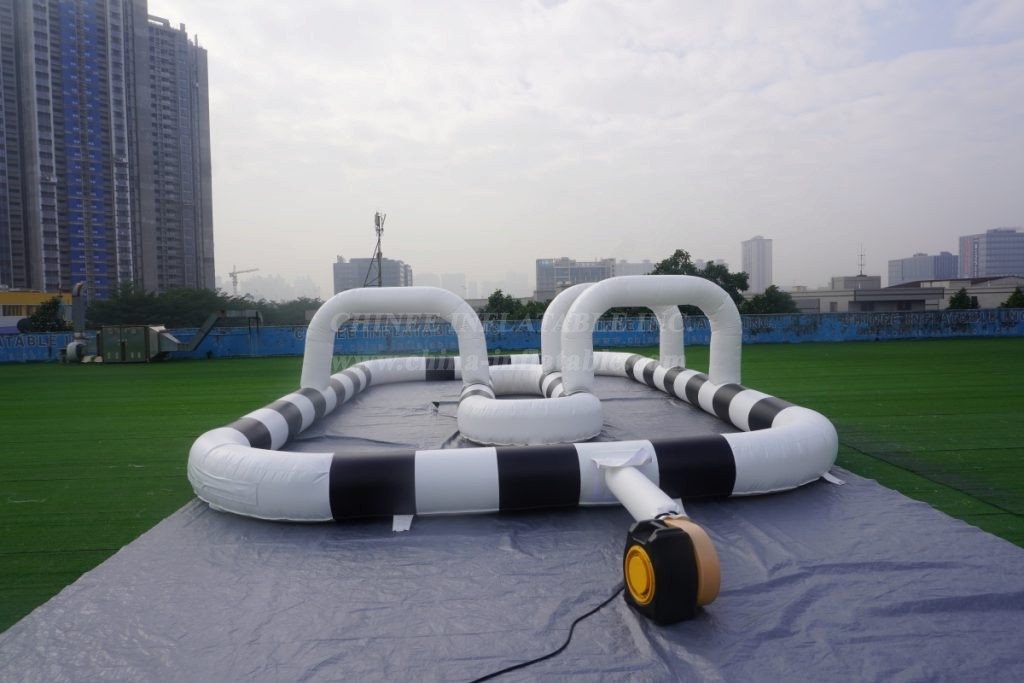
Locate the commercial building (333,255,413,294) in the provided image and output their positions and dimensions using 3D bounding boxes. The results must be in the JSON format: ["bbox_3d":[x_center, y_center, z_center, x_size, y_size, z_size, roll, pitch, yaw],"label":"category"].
[{"bbox_3d":[-108.770,-37.240,538.730,50.000,53.000,50.000,-1,3,0],"label":"commercial building"}]

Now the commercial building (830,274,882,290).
[{"bbox_3d":[61.320,-9.810,122.230,6.600,3.800,4.600,-1,3,0],"label":"commercial building"}]

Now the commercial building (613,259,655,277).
[{"bbox_3d":[173.550,-74.040,957.720,60.000,75.000,20.000,-1,3,0],"label":"commercial building"}]

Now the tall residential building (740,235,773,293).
[{"bbox_3d":[322.340,-85.890,892.220,26.000,99.000,34.000,-1,3,0],"label":"tall residential building"}]

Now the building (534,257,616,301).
[{"bbox_3d":[55.110,-44.900,598.590,70.000,56.000,32.000,-1,3,0],"label":"building"}]

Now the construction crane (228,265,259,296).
[{"bbox_3d":[-210.730,-34.360,531.760,4.000,52.000,66.000,-3,3,-38],"label":"construction crane"}]

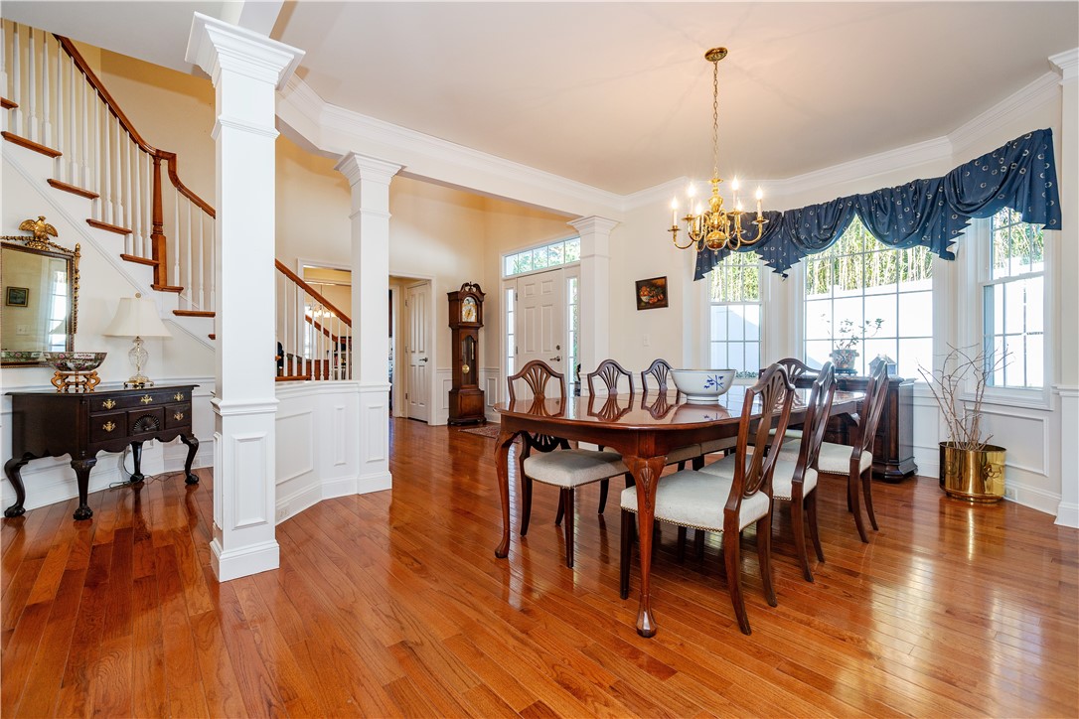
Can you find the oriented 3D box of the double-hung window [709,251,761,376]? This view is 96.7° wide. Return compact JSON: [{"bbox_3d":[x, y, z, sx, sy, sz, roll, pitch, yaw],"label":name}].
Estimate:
[{"bbox_3d":[1.922,-0.550,4.700,0.580,1.480,0.100,0,0,0],"label":"double-hung window"}]

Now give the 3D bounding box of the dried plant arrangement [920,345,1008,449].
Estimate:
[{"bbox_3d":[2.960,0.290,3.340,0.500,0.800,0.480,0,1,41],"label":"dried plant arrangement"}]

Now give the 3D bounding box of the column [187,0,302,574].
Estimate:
[{"bbox_3d":[-1.386,-0.224,2.263,0.420,2.405,0.420,0,1,-39],"label":"column"}]

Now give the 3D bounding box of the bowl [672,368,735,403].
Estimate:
[{"bbox_3d":[0.821,0.139,2.400,0.315,0.165,0.315,0,0,0],"label":"bowl"}]

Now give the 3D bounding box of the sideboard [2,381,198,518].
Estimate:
[{"bbox_3d":[-2.971,0.589,3.348,0.560,0.760,0.880,0,1,6],"label":"sideboard"}]

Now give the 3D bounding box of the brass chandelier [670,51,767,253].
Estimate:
[{"bbox_3d":[1.013,-1.181,2.739,0.560,1.160,0.560,0,1,-39],"label":"brass chandelier"}]

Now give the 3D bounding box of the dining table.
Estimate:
[{"bbox_3d":[0.926,0.592,2.700,2.410,0.750,1.150,0,1,-41],"label":"dining table"}]

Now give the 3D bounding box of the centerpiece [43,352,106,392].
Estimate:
[{"bbox_3d":[-2.980,0.080,3.090,0.285,0.250,0.285,0,0,-6],"label":"centerpiece"}]

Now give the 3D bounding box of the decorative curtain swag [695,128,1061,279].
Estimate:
[{"bbox_3d":[2.621,-1.118,4.031,0.760,0.680,2.450,0,1,-39],"label":"decorative curtain swag"}]

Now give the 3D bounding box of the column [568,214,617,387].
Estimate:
[{"bbox_3d":[0.587,-0.247,5.063,0.380,2.390,0.380,0,1,-39],"label":"column"}]

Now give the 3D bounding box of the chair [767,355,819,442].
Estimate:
[{"bbox_3d":[1.654,0.484,3.334,0.550,0.970,0.510,0,1,-39],"label":"chair"}]

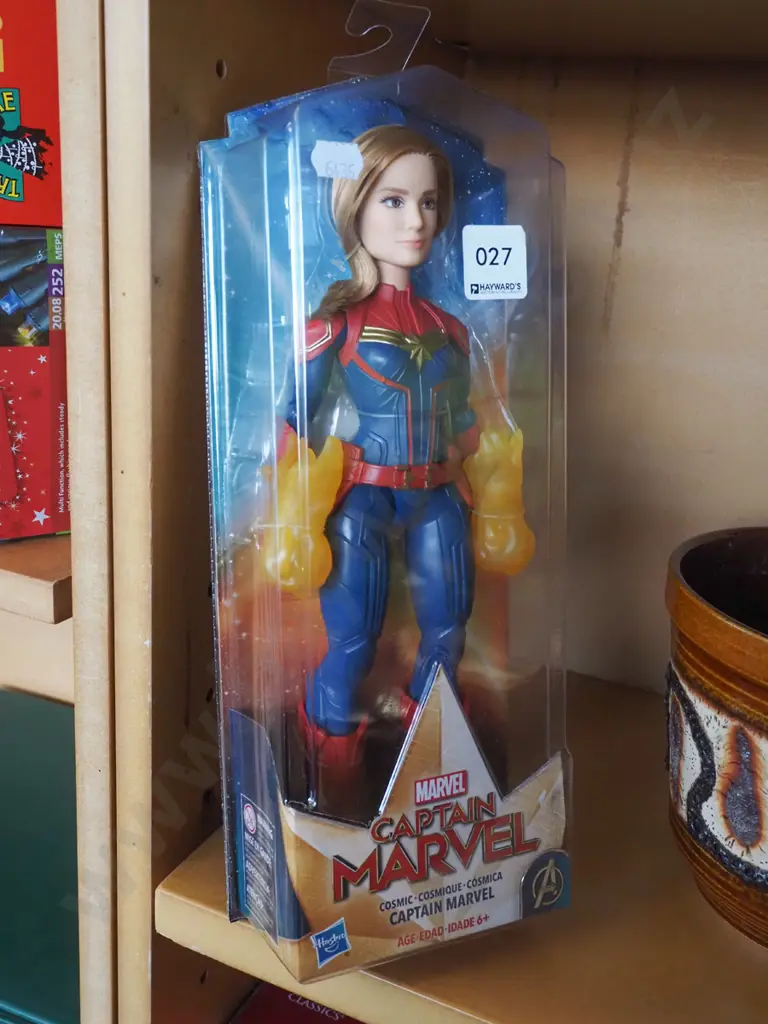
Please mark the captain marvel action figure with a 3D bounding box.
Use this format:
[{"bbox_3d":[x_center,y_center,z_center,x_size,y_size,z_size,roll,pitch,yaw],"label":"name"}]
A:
[{"bbox_3d":[0.005,0.002,0.361,0.112,0.290,0.052,-4,6,-24],"label":"captain marvel action figure"}]

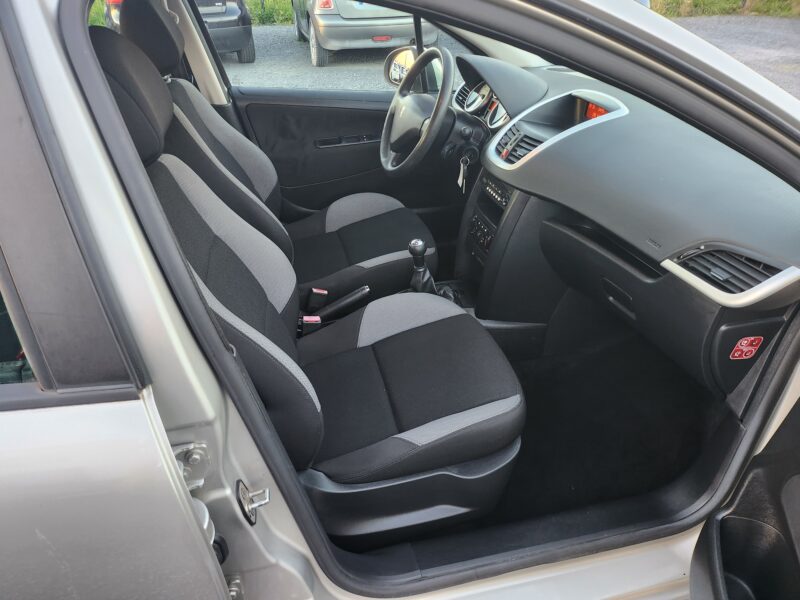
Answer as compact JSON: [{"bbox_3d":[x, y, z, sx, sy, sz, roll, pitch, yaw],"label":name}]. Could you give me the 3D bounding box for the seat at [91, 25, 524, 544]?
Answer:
[{"bbox_3d":[-0.129,-0.014,1.111,0.830,1.020,0.520,-7,33,-12],"label":"seat"}]

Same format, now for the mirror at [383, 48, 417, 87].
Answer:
[{"bbox_3d":[0.031,-0.881,2.110,0.110,0.160,0.200,-17,37,-26],"label":"mirror"}]

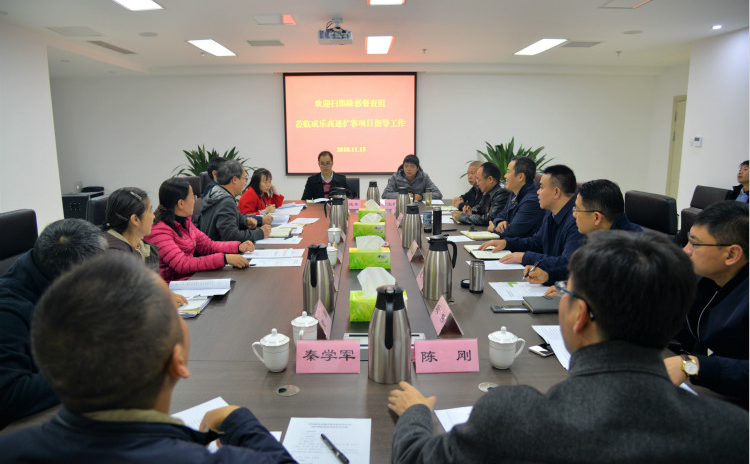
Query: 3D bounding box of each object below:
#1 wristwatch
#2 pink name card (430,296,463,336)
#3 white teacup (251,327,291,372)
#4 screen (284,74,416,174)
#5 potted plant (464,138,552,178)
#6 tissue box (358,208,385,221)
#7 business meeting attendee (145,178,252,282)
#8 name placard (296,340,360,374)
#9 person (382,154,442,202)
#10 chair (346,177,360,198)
[{"bbox_3d":[0.912,0.392,1.445,0.042,0.058,0.042,-15,-30,24],"label":"wristwatch"},{"bbox_3d":[0.278,0.322,1.933,0.092,0.088,0.197,0,11,-1],"label":"pink name card"},{"bbox_3d":[-0.325,0.374,1.582,0.123,0.142,0.096,0,11,-2],"label":"white teacup"},{"bbox_3d":[-0.384,-1.710,8.014,2.100,1.605,0.050,0,11,-1],"label":"screen"},{"bbox_3d":[1.817,-0.607,7.206,1.200,1.480,1.150,0,11,-1],"label":"potted plant"},{"bbox_3d":[-0.028,-0.144,4.439,0.232,0.097,0.112,0,11,-2],"label":"tissue box"},{"bbox_3d":[-1.007,0.306,2.996,0.720,1.220,0.580,-1,11,-6],"label":"business meeting attendee"},{"bbox_3d":[-0.145,0.390,1.598,0.200,0.090,0.096,0,11,-1],"label":"name placard"},{"bbox_3d":[0.454,-0.291,6.112,0.660,1.280,0.750,0,11,-1],"label":"person"},{"bbox_3d":[-0.482,-0.185,6.363,0.600,0.980,0.620,0,11,-1],"label":"chair"}]

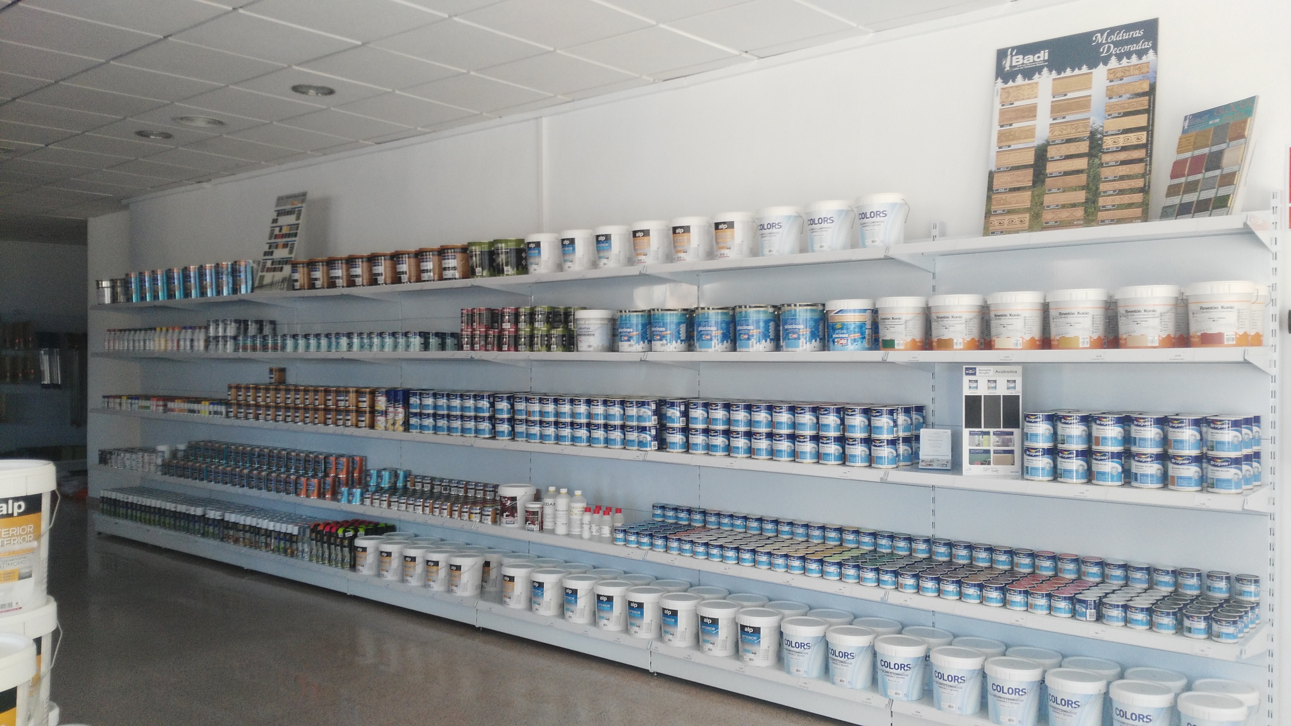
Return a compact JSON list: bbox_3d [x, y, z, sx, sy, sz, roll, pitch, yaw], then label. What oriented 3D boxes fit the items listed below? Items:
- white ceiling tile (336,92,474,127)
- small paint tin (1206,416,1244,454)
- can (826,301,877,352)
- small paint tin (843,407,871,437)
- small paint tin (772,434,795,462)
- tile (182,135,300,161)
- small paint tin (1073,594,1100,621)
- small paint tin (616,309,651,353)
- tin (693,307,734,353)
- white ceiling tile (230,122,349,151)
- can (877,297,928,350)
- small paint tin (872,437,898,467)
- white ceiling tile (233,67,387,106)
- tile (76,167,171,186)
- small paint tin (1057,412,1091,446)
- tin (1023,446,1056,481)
[{"bbox_3d":[-1.380,-1.462,5.526,0.600,0.020,0.600,1,2,38],"label":"white ceiling tile"},{"bbox_3d":[1.876,0.233,3.101,0.098,0.120,0.098,1,1,38],"label":"small paint tin"},{"bbox_3d":[0.843,-0.149,3.931,0.195,0.203,0.195,1,1,39],"label":"can"},{"bbox_3d":[0.856,0.237,3.861,0.098,0.117,0.098,0,1,0],"label":"small paint tin"},{"bbox_3d":[0.597,0.363,4.131,0.099,0.113,0.099,0,1,0],"label":"small paint tin"},{"bbox_3d":[-2.832,-1.495,6.702,0.595,0.020,0.597,0,2,38],"label":"tile"},{"bbox_3d":[1.513,0.838,3.286,0.073,0.077,0.073,1,1,38],"label":"small paint tin"},{"bbox_3d":[-0.042,-0.150,4.632,0.183,0.196,0.183,0,1,0],"label":"small paint tin"},{"bbox_3d":[0.318,-0.151,4.362,0.184,0.198,0.184,0,1,0],"label":"tin"},{"bbox_3d":[-2.333,-1.478,6.290,0.600,0.020,0.600,1,1,39],"label":"white ceiling tile"},{"bbox_3d":[1.001,-0.152,3.738,0.196,0.204,0.196,1,1,38],"label":"can"},{"bbox_3d":[0.946,0.354,3.790,0.098,0.117,0.098,0,1,0],"label":"small paint tin"},{"bbox_3d":[-1.758,-1.454,5.060,0.600,0.018,0.600,1,1,39],"label":"white ceiling tile"},{"bbox_3d":[-4.208,-1.510,7.790,0.600,0.020,0.600,1,1,39],"label":"tile"},{"bbox_3d":[1.486,0.233,3.329,0.102,0.117,0.102,1,1,38],"label":"small paint tin"},{"bbox_3d":[1.427,0.366,3.473,0.099,0.113,0.099,1,2,38],"label":"tin"}]

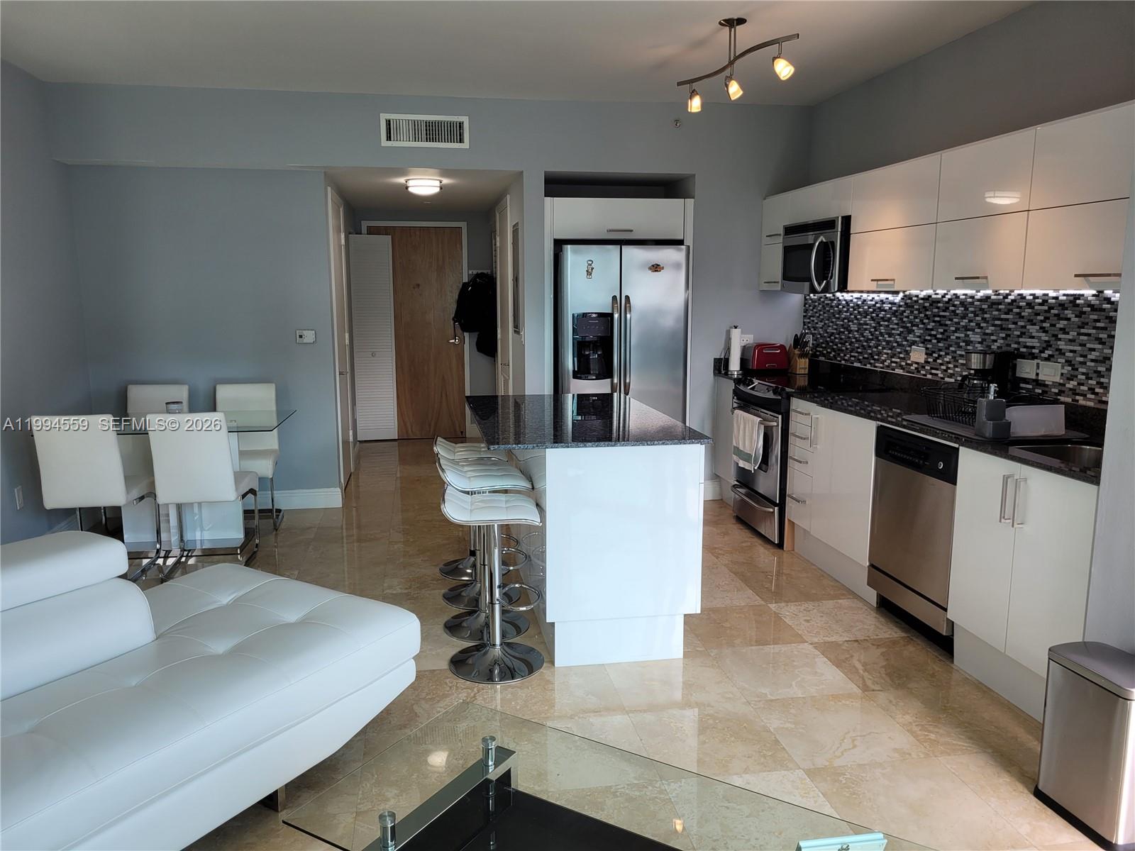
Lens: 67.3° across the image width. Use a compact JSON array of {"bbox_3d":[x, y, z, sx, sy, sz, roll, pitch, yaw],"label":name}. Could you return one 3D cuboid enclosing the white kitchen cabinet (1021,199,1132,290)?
[{"bbox_3d":[1.991,-0.621,2.943,0.343,0.305,0.794,-2,9,-9],"label":"white kitchen cabinet"}]

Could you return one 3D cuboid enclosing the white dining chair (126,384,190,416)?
[{"bbox_3d":[-2.597,0.211,5.338,0.420,0.897,0.536,-2,9,-9],"label":"white dining chair"}]

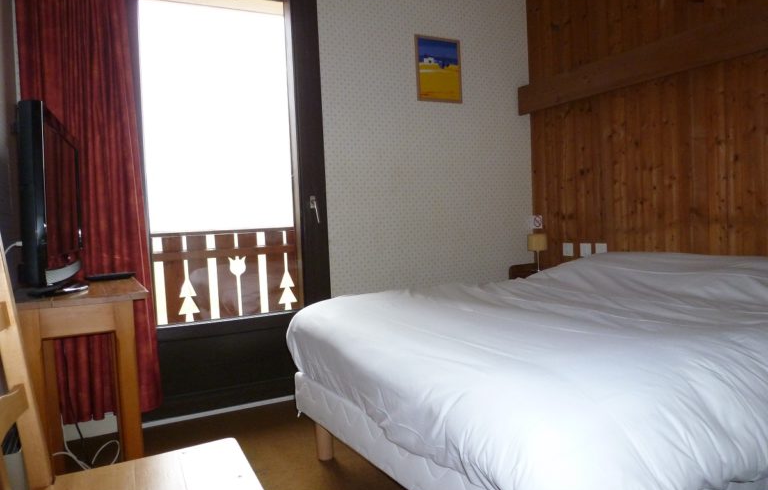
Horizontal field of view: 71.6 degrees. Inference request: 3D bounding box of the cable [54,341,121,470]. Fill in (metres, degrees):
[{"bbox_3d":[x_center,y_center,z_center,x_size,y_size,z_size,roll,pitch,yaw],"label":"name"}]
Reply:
[{"bbox_3d":[-1.202,0.638,2.149,0.280,0.460,0.280,-3,2,-31],"label":"cable"}]

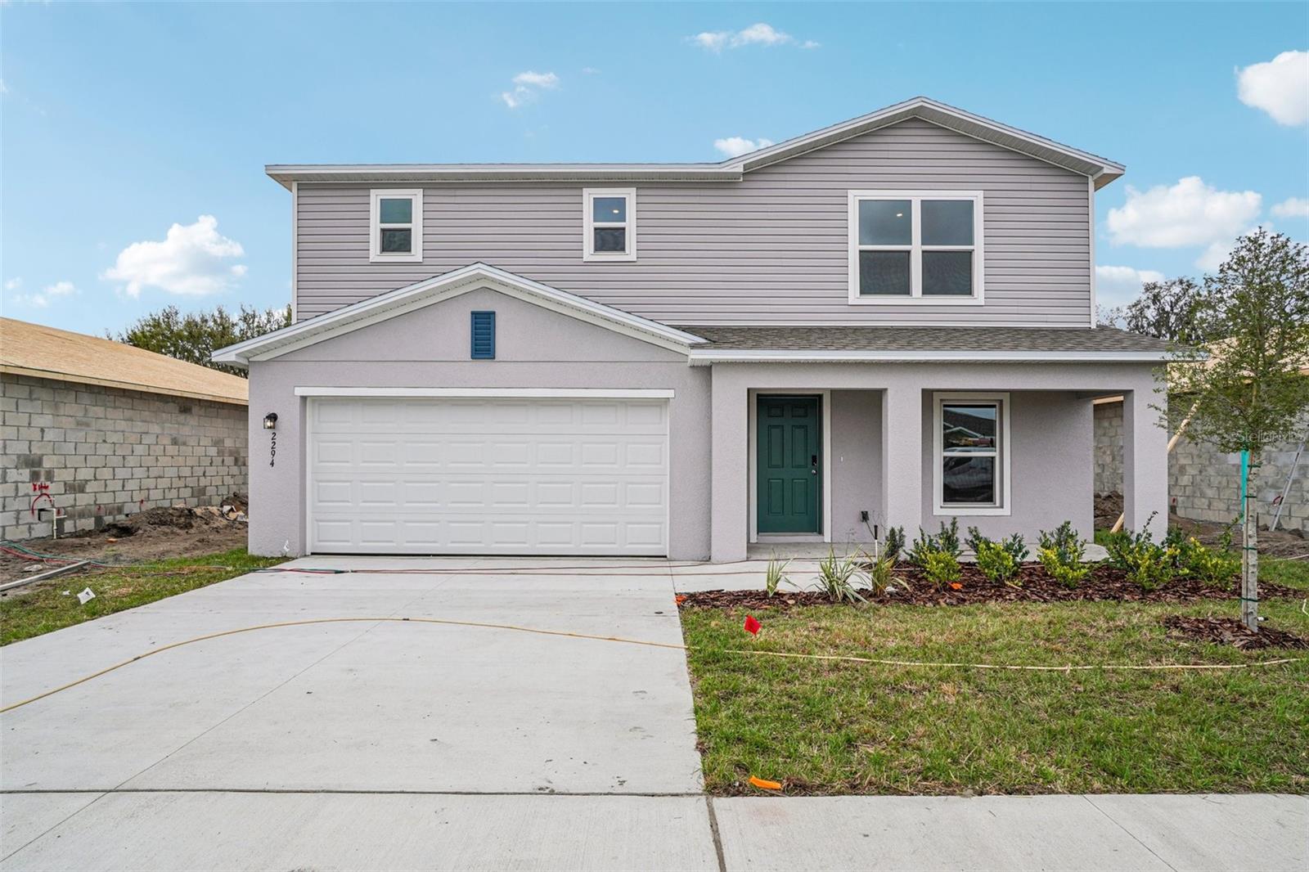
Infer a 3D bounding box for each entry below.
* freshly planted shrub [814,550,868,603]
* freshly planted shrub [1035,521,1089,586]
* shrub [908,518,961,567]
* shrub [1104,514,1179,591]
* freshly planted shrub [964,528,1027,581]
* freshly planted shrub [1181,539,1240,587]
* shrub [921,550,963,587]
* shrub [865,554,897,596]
[{"bbox_3d":[1.811,1.328,6.350,0.486,0.473,0.470,0,-1,0],"label":"freshly planted shrub"},{"bbox_3d":[4.395,1.264,7.050,0.551,0.634,0.600,0,-1,0],"label":"freshly planted shrub"},{"bbox_3d":[3.388,1.300,7.900,0.629,0.601,0.550,0,-1,0],"label":"shrub"},{"bbox_3d":[5.206,1.212,7.000,0.782,0.737,0.700,0,-1,0],"label":"shrub"},{"bbox_3d":[3.789,1.307,7.250,0.688,0.557,0.620,0,-1,0],"label":"freshly planted shrub"},{"bbox_3d":[5.944,1.346,7.000,0.622,0.467,0.550,0,-1,0],"label":"freshly planted shrub"},{"bbox_3d":[3.024,1.387,6.900,0.423,0.381,0.420,0,-1,0],"label":"shrub"},{"bbox_3d":[2.244,1.368,6.500,0.308,0.400,0.320,0,-1,0],"label":"shrub"}]

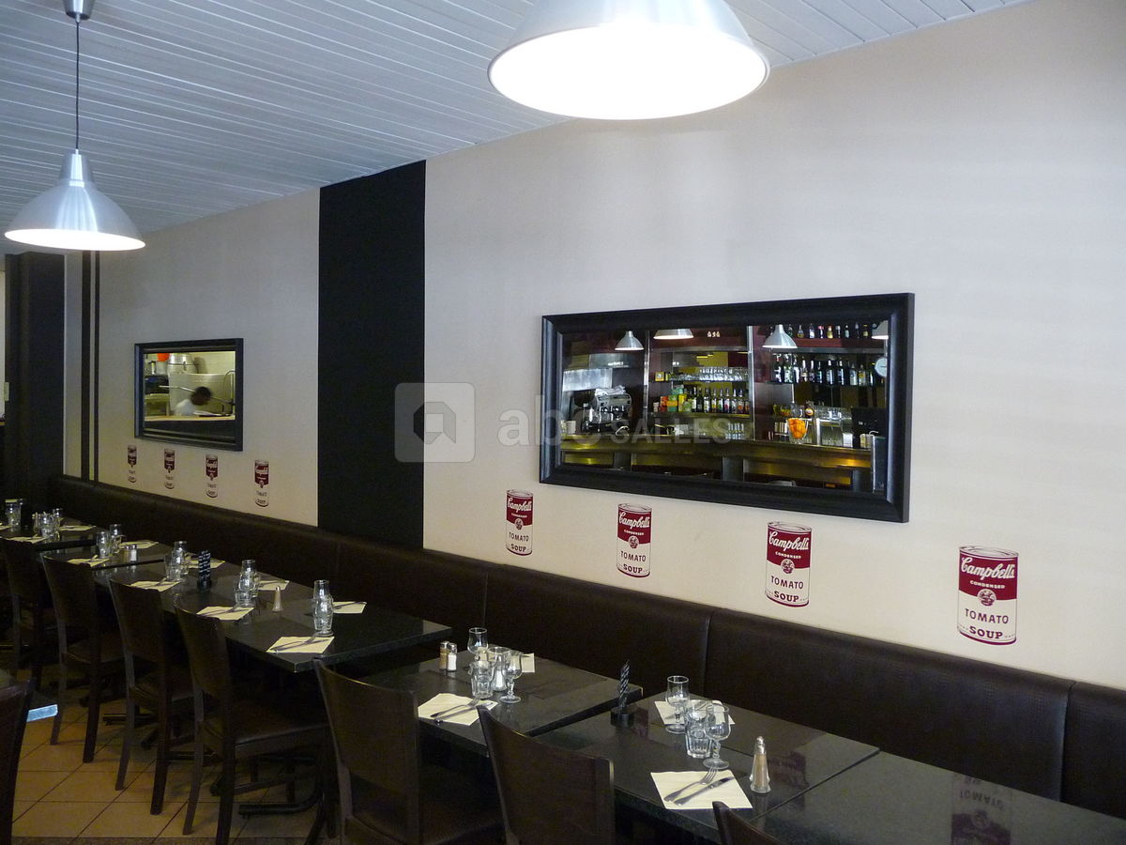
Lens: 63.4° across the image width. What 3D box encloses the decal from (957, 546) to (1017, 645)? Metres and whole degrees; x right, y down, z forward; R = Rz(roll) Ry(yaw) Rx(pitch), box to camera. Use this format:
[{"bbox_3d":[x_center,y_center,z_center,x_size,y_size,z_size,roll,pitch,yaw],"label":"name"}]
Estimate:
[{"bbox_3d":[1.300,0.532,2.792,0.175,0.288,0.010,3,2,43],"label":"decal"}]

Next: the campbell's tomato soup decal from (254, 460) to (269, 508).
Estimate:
[{"bbox_3d":[-1.949,0.394,5.877,0.186,0.307,0.010,3,3,43],"label":"campbell's tomato soup decal"}]

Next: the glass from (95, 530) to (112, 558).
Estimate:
[{"bbox_3d":[-2.542,0.678,5.052,0.075,0.138,0.075,3,2,43],"label":"glass"}]

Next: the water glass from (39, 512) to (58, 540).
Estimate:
[{"bbox_3d":[-3.146,0.646,5.577,0.082,0.150,0.082,3,2,43],"label":"water glass"}]

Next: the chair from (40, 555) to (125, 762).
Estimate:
[{"bbox_3d":[-2.168,1.099,4.429,0.430,0.890,0.500,2,2,39],"label":"chair"}]

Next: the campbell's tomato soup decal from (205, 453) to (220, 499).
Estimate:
[{"bbox_3d":[-2.446,0.372,6.338,0.186,0.307,0.010,3,3,43],"label":"campbell's tomato soup decal"}]

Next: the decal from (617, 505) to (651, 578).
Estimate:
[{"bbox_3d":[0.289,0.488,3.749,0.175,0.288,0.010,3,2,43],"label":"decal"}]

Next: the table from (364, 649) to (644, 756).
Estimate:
[{"bbox_3d":[-0.242,1.228,2.947,0.726,0.760,0.685,3,2,43],"label":"table"}]

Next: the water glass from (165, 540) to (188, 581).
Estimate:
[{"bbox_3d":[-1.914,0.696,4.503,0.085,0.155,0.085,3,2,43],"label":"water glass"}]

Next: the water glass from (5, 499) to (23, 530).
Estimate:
[{"bbox_3d":[-3.705,0.630,6.141,0.080,0.160,0.080,3,3,43],"label":"water glass"}]

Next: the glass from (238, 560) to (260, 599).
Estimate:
[{"bbox_3d":[-1.436,0.730,4.166,0.072,0.155,0.072,3,3,43],"label":"glass"}]

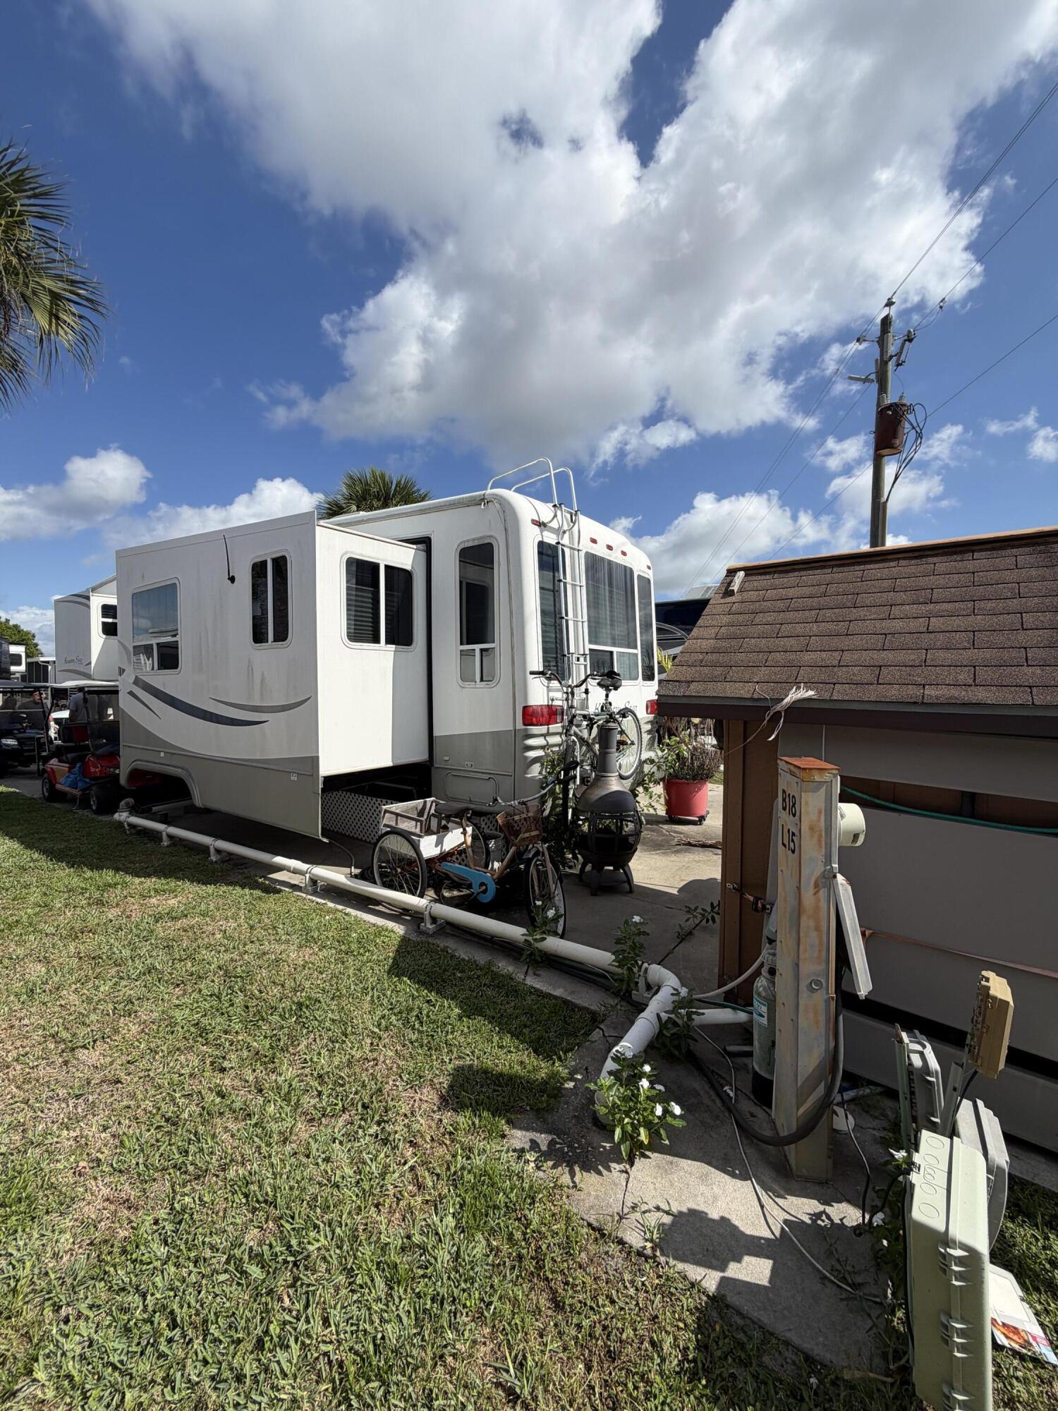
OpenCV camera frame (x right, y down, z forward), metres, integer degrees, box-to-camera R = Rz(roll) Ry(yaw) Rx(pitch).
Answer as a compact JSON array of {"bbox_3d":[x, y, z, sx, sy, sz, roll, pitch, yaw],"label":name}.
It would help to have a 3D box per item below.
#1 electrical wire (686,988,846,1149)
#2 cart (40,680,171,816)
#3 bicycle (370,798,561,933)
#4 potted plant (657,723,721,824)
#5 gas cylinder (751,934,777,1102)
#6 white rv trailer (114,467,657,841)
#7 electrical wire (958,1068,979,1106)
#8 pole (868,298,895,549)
[{"bbox_3d":[0.840,1.332,2.318,0.354,0.620,0.735,-1,4,-33],"label":"electrical wire"},{"bbox_3d":[-6.066,0.481,8.415,2.400,1.800,1.200,3,4,34],"label":"cart"},{"bbox_3d":[-0.267,1.054,4.155,1.750,0.960,0.770,3,4,35],"label":"bicycle"},{"bbox_3d":[2.000,0.815,7.156,0.740,1.180,0.740,1,3,16],"label":"potted plant"},{"bbox_3d":[1.037,1.300,2.386,0.180,0.680,0.180,2,3,24],"label":"gas cylinder"},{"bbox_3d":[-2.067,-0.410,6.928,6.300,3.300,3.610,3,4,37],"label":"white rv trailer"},{"bbox_3d":[1.079,0.936,1.400,0.050,0.090,0.040,1,3,0],"label":"electrical wire"},{"bbox_3d":[6.160,-2.865,10.101,0.260,8.318,0.260,2,3,31],"label":"pole"}]

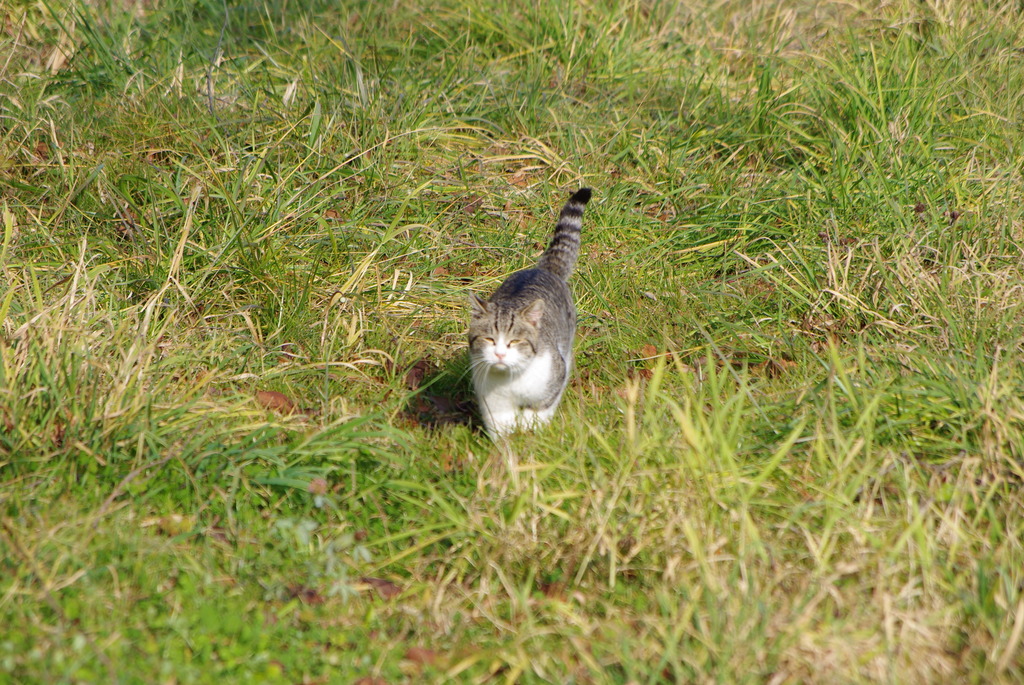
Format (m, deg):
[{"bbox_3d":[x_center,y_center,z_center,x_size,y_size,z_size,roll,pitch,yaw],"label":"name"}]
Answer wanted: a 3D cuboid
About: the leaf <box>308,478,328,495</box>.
[{"bbox_3d":[-0.283,0.211,12.513,0.029,0.017,0.023,0,8,0],"label":"leaf"}]

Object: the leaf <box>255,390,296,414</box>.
[{"bbox_3d":[-0.369,0.093,13.318,0.066,0.026,0.052,0,8,0],"label":"leaf"}]

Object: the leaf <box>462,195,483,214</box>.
[{"bbox_3d":[-0.073,-0.254,15.697,0.040,0.028,0.032,0,8,0],"label":"leaf"}]

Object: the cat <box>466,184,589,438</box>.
[{"bbox_3d":[0.049,-0.039,13.239,0.145,0.325,0.560,2,9,13],"label":"cat"}]

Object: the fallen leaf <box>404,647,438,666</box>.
[{"bbox_3d":[-0.118,0.410,11.149,0.044,0.018,0.035,0,8,0],"label":"fallen leaf"}]

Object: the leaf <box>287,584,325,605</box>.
[{"bbox_3d":[-0.281,0.343,11.611,0.052,0.018,0.041,0,8,0],"label":"leaf"}]

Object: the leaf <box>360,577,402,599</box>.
[{"bbox_3d":[-0.178,0.335,11.665,0.057,0.020,0.046,0,8,0],"label":"leaf"}]

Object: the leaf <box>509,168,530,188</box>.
[{"bbox_3d":[0.014,-0.309,16.074,0.045,0.028,0.036,0,8,0],"label":"leaf"}]

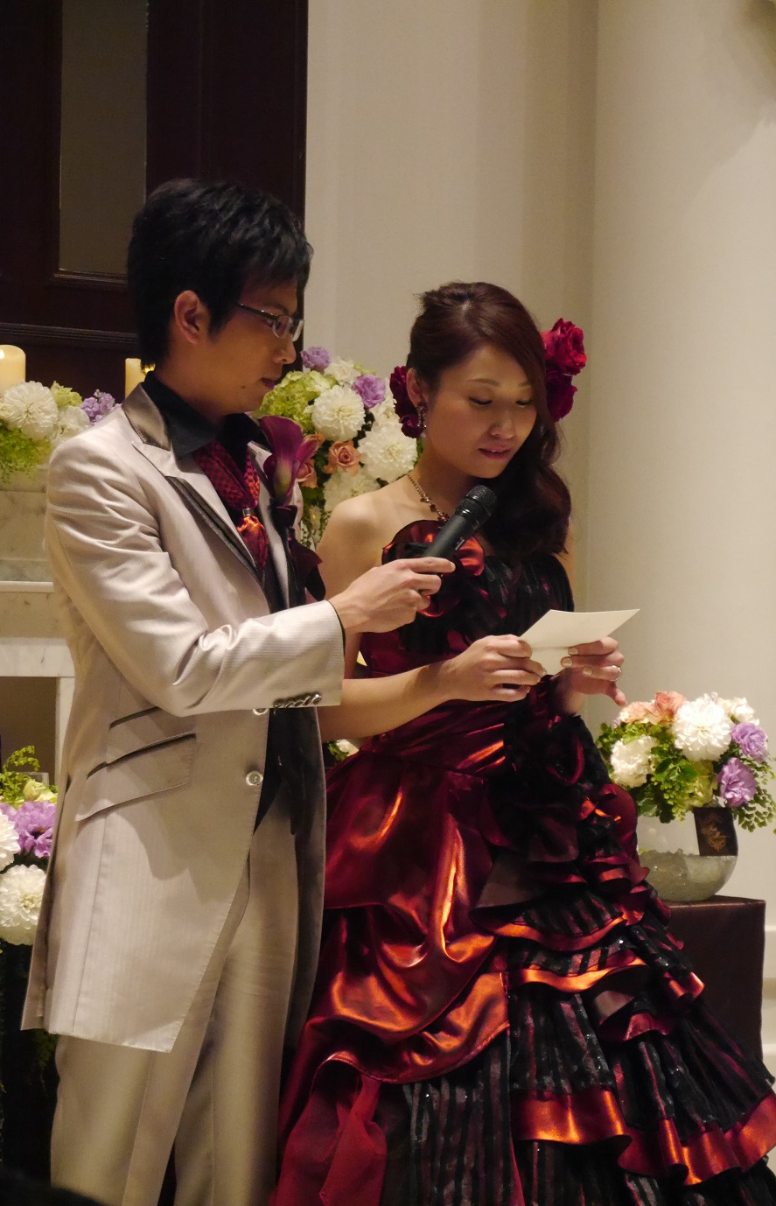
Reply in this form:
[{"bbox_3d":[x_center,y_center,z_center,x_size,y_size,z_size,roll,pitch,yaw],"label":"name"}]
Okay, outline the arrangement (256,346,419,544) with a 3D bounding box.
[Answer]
[{"bbox_3d":[-0.086,-0.288,5.350,0.320,0.345,0.270,1,-1,-27],"label":"arrangement"}]

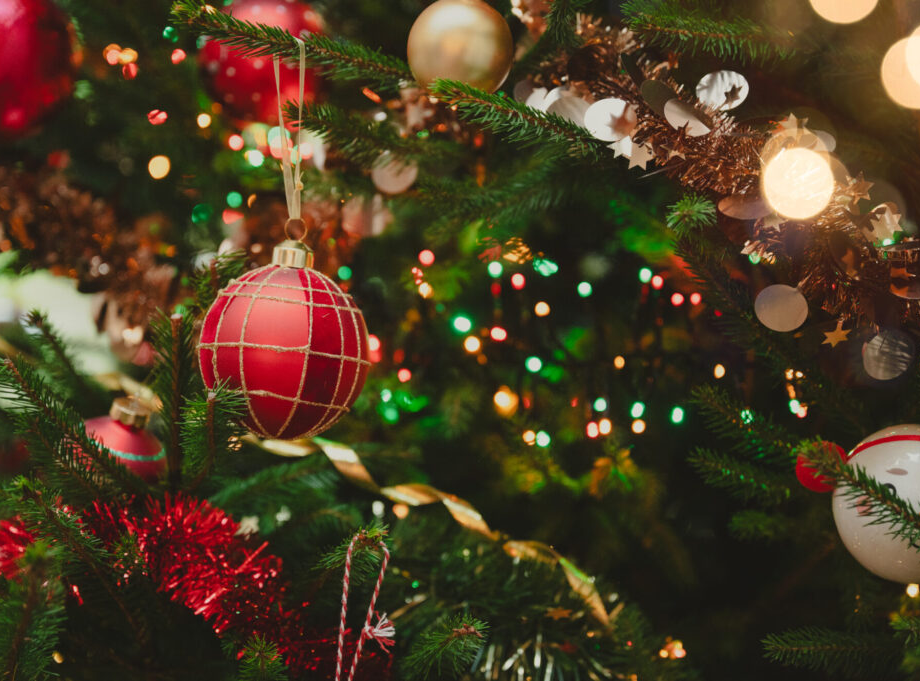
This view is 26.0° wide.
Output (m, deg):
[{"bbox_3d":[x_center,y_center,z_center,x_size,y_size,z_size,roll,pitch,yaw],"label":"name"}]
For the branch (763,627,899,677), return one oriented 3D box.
[{"bbox_3d":[0.196,0.164,1.050,0.074,0.031,0.034,6,-2,-17],"label":"branch"}]

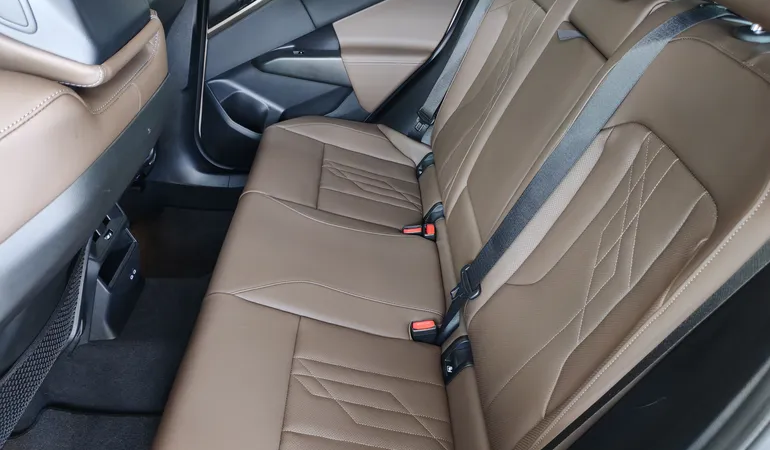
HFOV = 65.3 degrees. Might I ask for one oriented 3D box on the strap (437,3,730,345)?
[{"bbox_3d":[0.268,-0.046,0.987,0.055,0.740,0.110,26,36,-8],"label":"strap"}]

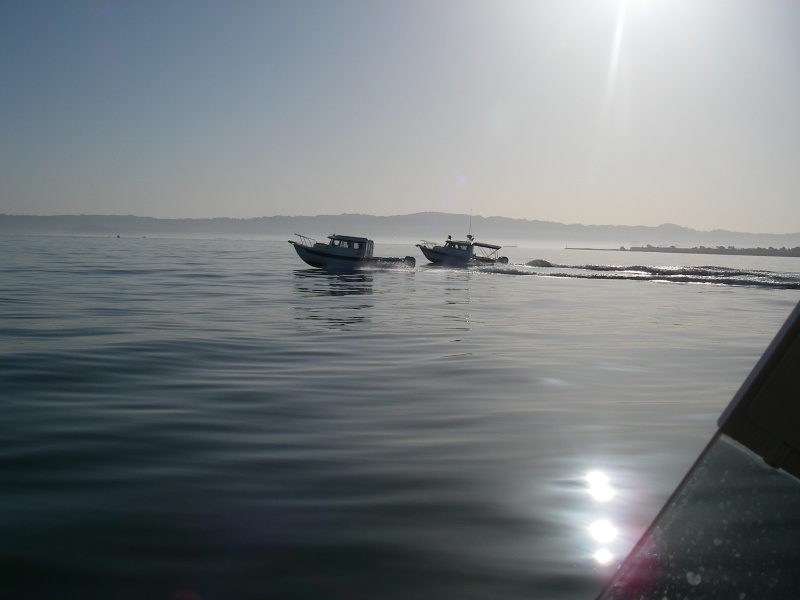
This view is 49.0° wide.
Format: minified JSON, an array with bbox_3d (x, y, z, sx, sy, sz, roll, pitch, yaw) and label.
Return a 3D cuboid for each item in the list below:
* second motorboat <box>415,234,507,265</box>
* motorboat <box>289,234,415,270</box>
[{"bbox_3d":[5.093,-4.026,71.000,7.500,2.400,2.400,6,4,11],"label":"second motorboat"},{"bbox_3d":[-2.948,-2.929,54.500,7.900,2.300,2.450,5,4,7],"label":"motorboat"}]

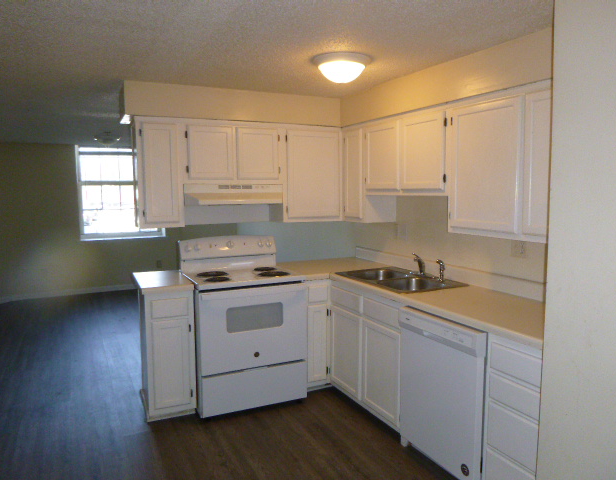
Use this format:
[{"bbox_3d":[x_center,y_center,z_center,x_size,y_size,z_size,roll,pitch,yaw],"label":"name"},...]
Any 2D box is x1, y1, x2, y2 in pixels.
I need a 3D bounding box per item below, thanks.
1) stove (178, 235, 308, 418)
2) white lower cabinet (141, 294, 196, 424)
[{"bbox_3d":[-0.490,0.573,3.435,0.765,1.145,0.711,-3,6,-25],"label":"stove"},{"bbox_3d":[-0.995,0.746,3.206,0.321,0.853,0.490,-3,6,-25],"label":"white lower cabinet"}]

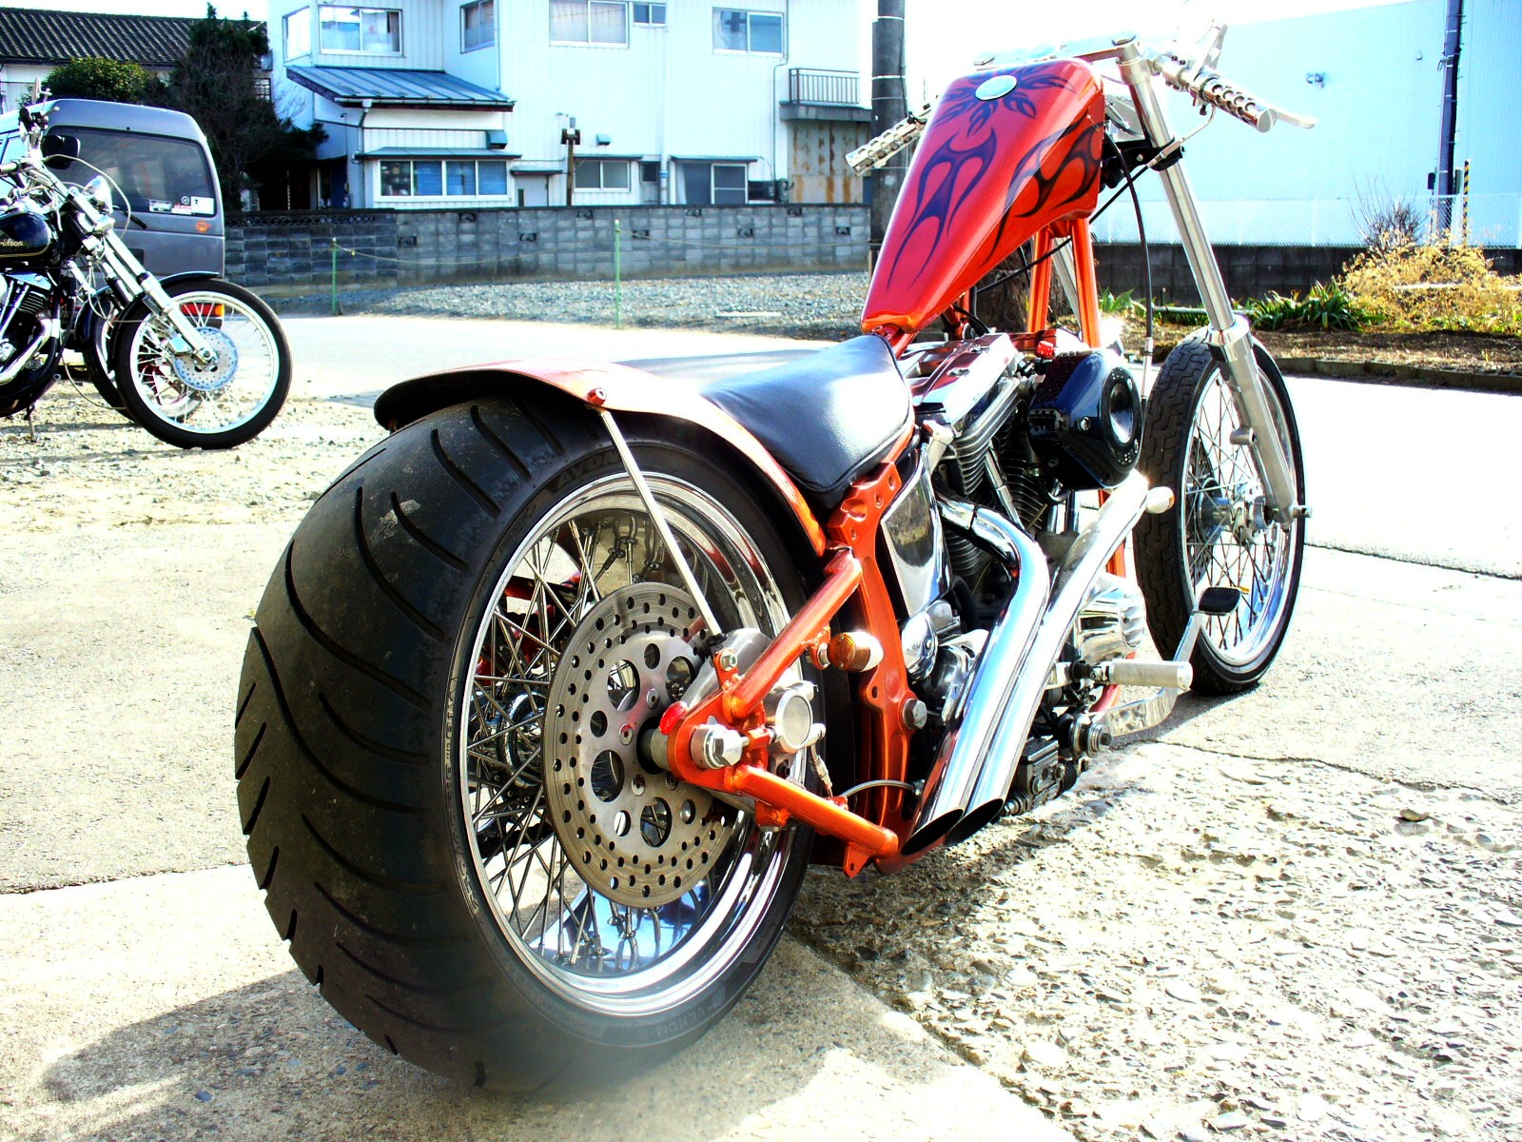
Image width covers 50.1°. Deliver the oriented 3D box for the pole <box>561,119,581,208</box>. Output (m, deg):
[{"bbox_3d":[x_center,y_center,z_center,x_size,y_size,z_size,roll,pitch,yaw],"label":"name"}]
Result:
[{"bbox_3d":[-4.022,-7.880,34.500,0.360,3.300,0.280,0,10,0],"label":"pole"}]

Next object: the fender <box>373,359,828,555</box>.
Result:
[{"bbox_3d":[-0.135,-0.097,1.628,0.250,0.250,0.415,-3,7,36],"label":"fender"}]

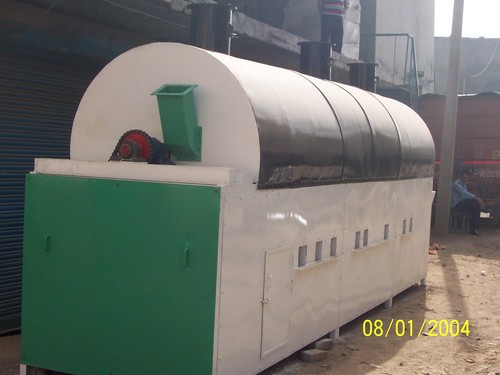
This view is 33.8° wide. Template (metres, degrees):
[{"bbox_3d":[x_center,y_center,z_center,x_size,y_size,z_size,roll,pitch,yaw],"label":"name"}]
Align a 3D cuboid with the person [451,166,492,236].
[{"bbox_3d":[4.379,0.303,16.300,0.850,1.280,0.500,3,3,15],"label":"person"}]

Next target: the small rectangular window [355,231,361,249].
[{"bbox_3d":[0.947,0.468,7.239,0.030,0.152,0.147,4,3,24],"label":"small rectangular window"}]

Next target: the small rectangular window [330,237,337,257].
[{"bbox_3d":[0.670,0.482,6.632,0.030,0.152,0.147,4,3,24],"label":"small rectangular window"}]

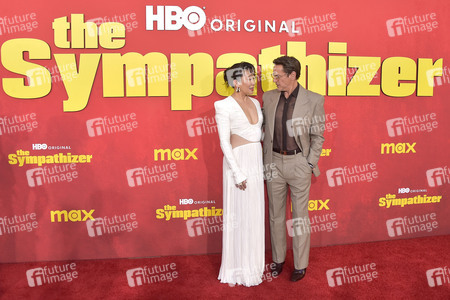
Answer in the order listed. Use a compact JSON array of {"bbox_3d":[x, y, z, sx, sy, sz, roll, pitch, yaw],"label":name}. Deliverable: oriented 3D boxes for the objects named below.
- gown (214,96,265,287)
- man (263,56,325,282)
[{"bbox_3d":[0.115,0.315,2.760,0.430,1.450,0.350,-6,8,-40],"label":"gown"},{"bbox_3d":[0.530,0.156,2.790,0.540,1.760,0.360,3,7,28],"label":"man"}]

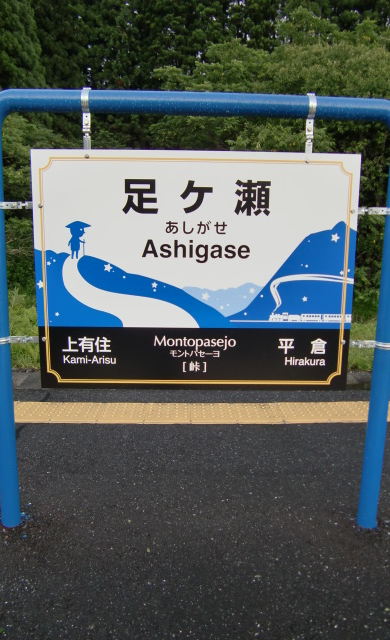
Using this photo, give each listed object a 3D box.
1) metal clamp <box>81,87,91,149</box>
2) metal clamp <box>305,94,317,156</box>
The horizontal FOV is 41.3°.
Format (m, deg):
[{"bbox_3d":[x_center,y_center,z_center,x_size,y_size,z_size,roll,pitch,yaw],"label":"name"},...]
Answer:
[{"bbox_3d":[-0.391,-0.725,1.872,0.036,0.213,0.085,1,10,-1],"label":"metal clamp"},{"bbox_3d":[0.421,-0.709,1.886,0.036,0.216,0.085,1,10,-1],"label":"metal clamp"}]

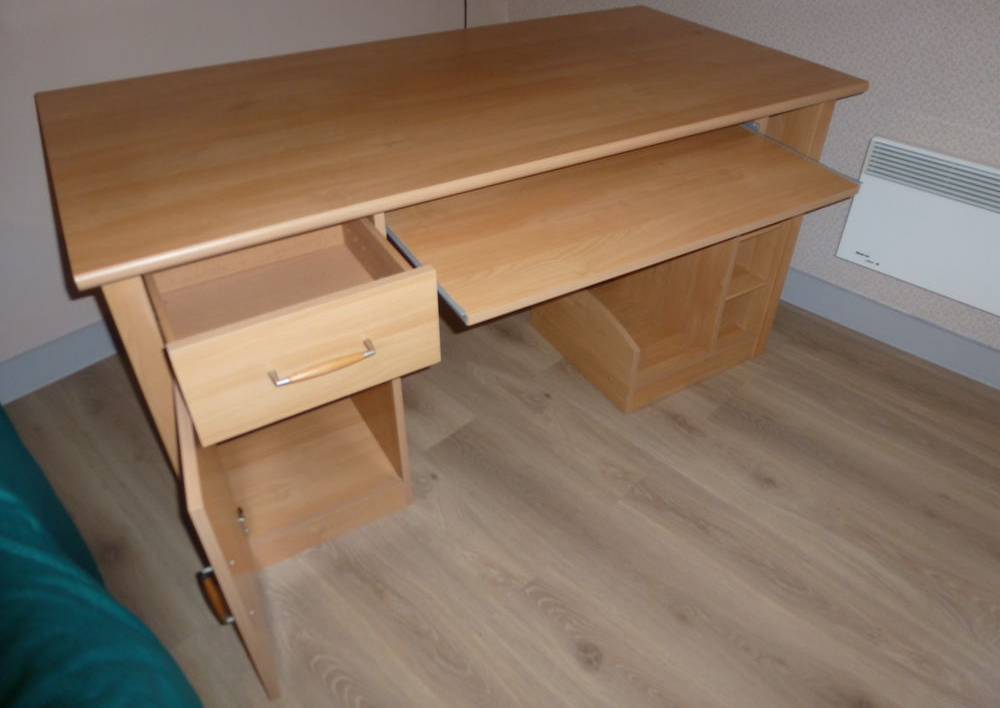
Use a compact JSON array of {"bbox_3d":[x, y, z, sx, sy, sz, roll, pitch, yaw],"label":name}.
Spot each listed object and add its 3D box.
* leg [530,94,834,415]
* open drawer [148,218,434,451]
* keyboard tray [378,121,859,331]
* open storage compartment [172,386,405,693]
[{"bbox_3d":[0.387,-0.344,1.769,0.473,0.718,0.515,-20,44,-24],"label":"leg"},{"bbox_3d":[-0.328,-0.100,1.038,0.345,0.163,0.414,-20,44,-24],"label":"open drawer"},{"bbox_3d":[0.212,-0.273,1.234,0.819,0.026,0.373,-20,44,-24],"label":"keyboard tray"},{"bbox_3d":[-0.383,0.147,1.292,0.394,0.544,0.688,-20,44,-24],"label":"open storage compartment"}]

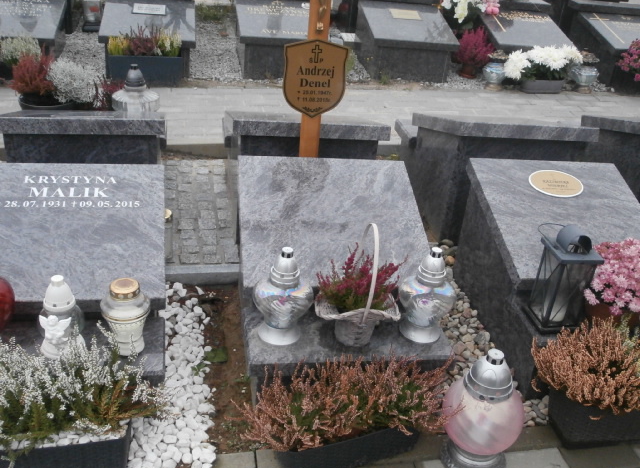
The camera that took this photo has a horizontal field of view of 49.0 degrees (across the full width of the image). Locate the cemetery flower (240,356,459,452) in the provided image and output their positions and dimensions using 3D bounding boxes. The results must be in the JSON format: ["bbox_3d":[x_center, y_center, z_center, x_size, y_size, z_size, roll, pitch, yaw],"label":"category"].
[{"bbox_3d":[0.074,0.405,1.872,0.550,0.260,0.250,-4,29,-18],"label":"cemetery flower"}]

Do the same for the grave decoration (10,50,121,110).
[{"bbox_3d":[-1.193,-0.676,3.307,0.470,0.350,0.280,0,28,-11],"label":"grave decoration"}]

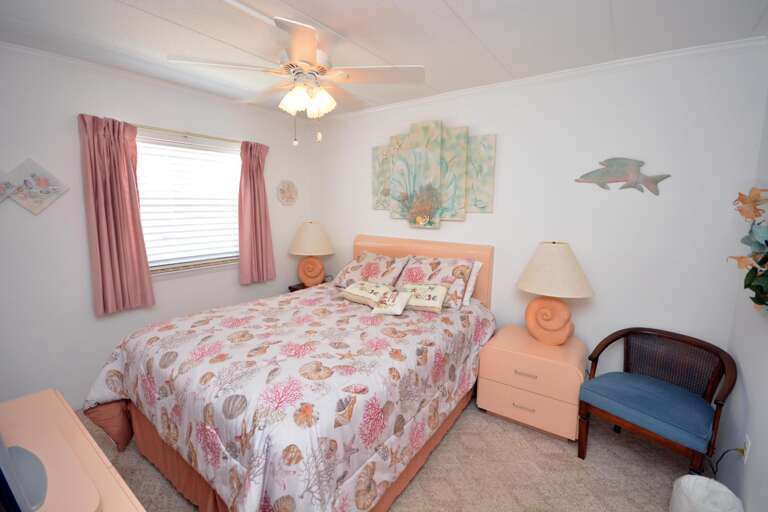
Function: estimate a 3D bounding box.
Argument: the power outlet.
[{"bbox_3d":[1.743,0.934,1.540,0.010,0.117,0.075,6,11,36],"label":"power outlet"}]

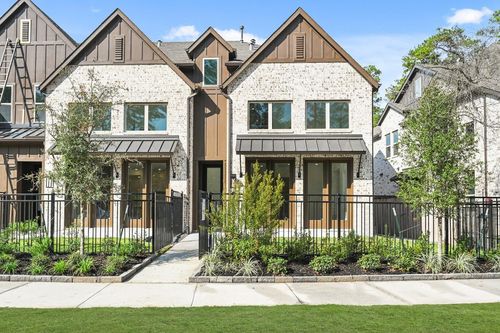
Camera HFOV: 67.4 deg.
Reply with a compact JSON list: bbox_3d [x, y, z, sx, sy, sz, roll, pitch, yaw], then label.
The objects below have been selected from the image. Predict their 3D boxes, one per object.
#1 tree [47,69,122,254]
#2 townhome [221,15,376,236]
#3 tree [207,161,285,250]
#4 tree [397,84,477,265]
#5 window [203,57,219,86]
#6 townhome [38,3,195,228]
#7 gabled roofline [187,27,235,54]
[{"bbox_3d":[-3.752,-0.102,8.500,1.750,4.200,1.650,0,-2,3],"label":"tree"},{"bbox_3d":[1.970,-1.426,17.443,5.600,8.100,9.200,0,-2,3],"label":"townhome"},{"bbox_3d":[-0.077,0.875,8.200,1.650,1.950,1.500,0,-2,3],"label":"tree"},{"bbox_3d":[3.781,0.182,7.600,1.620,3.680,1.550,0,-2,3],"label":"tree"},{"bbox_3d":[-1.517,-3.674,14.700,0.640,1.120,0.100,0,-2,3],"label":"window"},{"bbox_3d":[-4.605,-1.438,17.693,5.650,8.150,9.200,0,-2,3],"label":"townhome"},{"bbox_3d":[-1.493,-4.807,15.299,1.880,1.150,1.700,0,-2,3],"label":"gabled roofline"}]

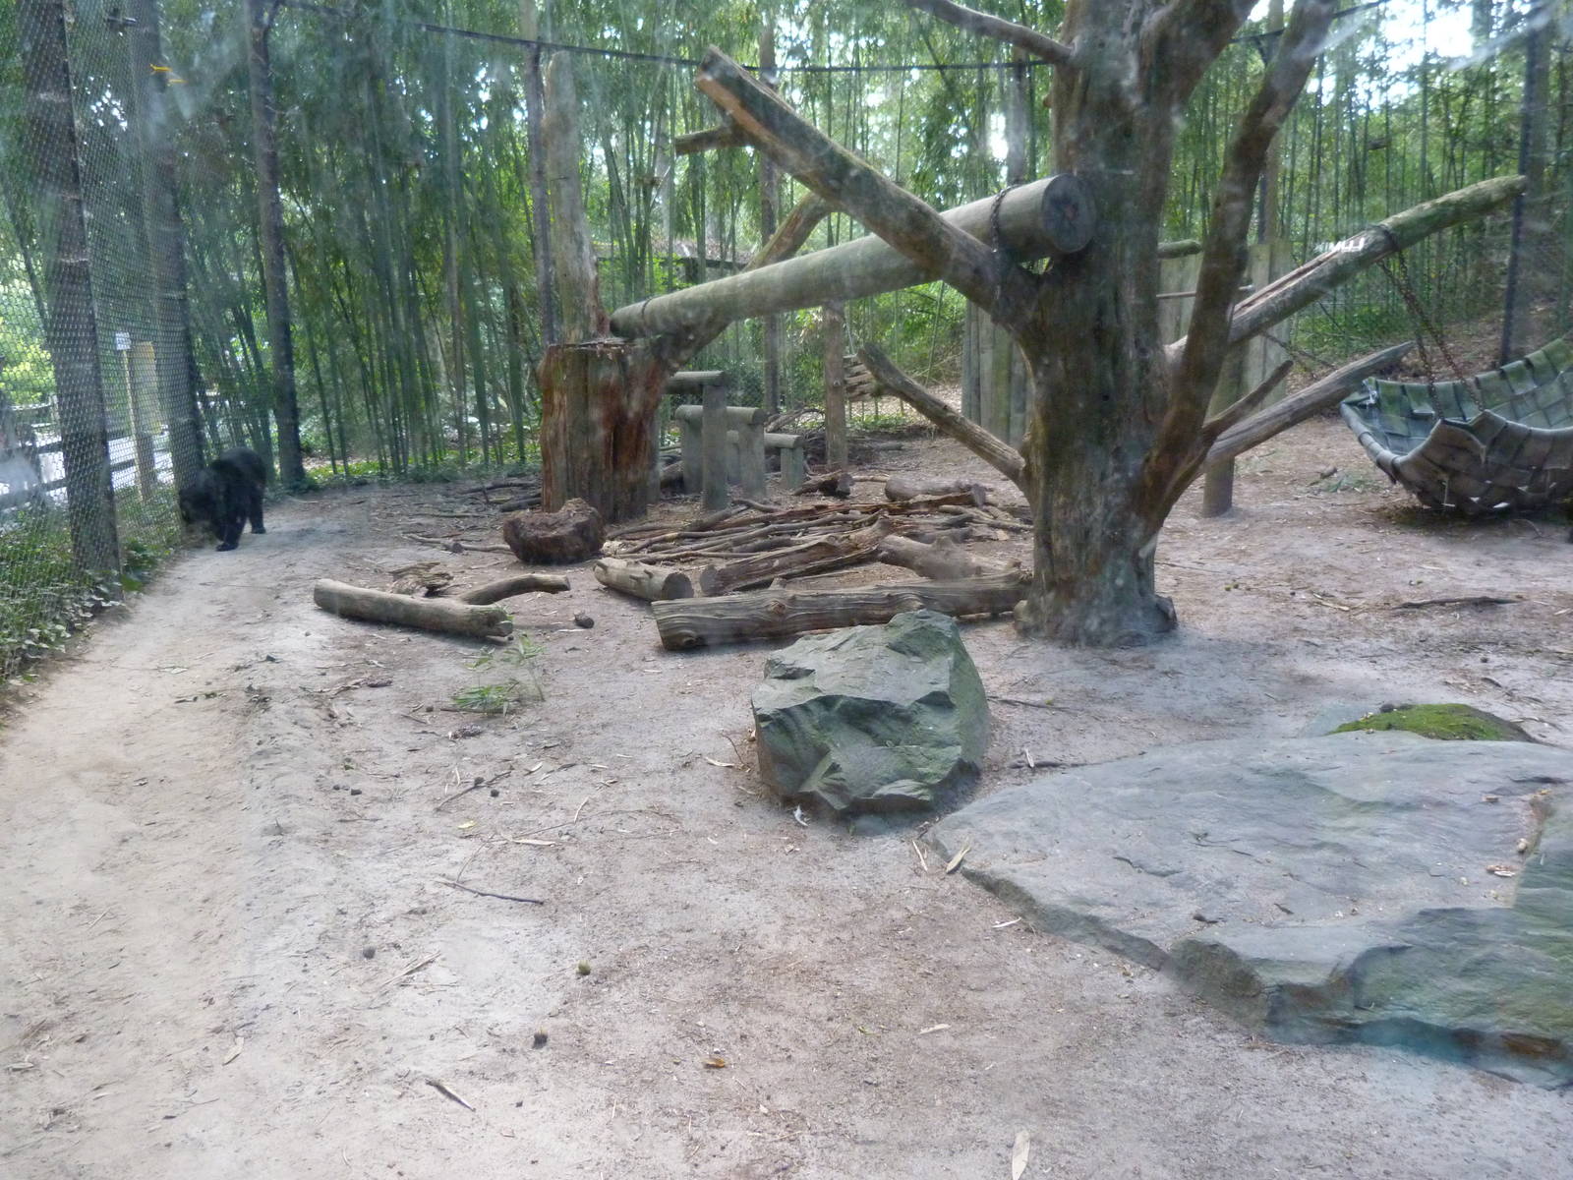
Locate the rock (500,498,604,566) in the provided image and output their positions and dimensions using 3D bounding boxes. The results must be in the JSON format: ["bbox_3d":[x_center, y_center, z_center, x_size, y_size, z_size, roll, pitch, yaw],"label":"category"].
[{"bbox_3d":[-1.602,-0.417,7.819,0.660,0.350,0.560,-2,10,-11],"label":"rock"}]

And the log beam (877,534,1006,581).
[{"bbox_3d":[1.080,-0.199,8.096,0.240,0.270,1.316,-7,12,-30],"label":"log beam"}]

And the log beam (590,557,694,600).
[{"bbox_3d":[-0.970,-0.074,7.656,0.726,0.210,0.210,7,13,36],"label":"log beam"}]

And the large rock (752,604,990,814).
[{"bbox_3d":[0.308,0.412,4.246,0.800,0.490,0.760,0,11,4],"label":"large rock"}]

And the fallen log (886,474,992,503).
[{"bbox_3d":[1.760,-1.173,13.255,1.204,0.300,0.280,1,11,5],"label":"fallen log"}]

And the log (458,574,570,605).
[{"bbox_3d":[-1.760,-0.013,7.541,0.769,0.140,0.180,-9,14,-40],"label":"log"}]

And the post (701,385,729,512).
[{"bbox_3d":[-0.779,-1.519,12.269,0.260,1.370,0.260,0,10,0],"label":"post"}]

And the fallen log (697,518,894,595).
[{"bbox_3d":[0.115,-0.246,8.271,0.280,0.310,1.871,9,14,41],"label":"fallen log"}]

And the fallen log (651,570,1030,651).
[{"bbox_3d":[0.385,0.098,6.518,2.314,0.270,0.270,-4,11,-21],"label":"fallen log"}]

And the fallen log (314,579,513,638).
[{"bbox_3d":[-2.260,0.104,6.789,1.552,0.190,0.190,6,12,31],"label":"fallen log"}]

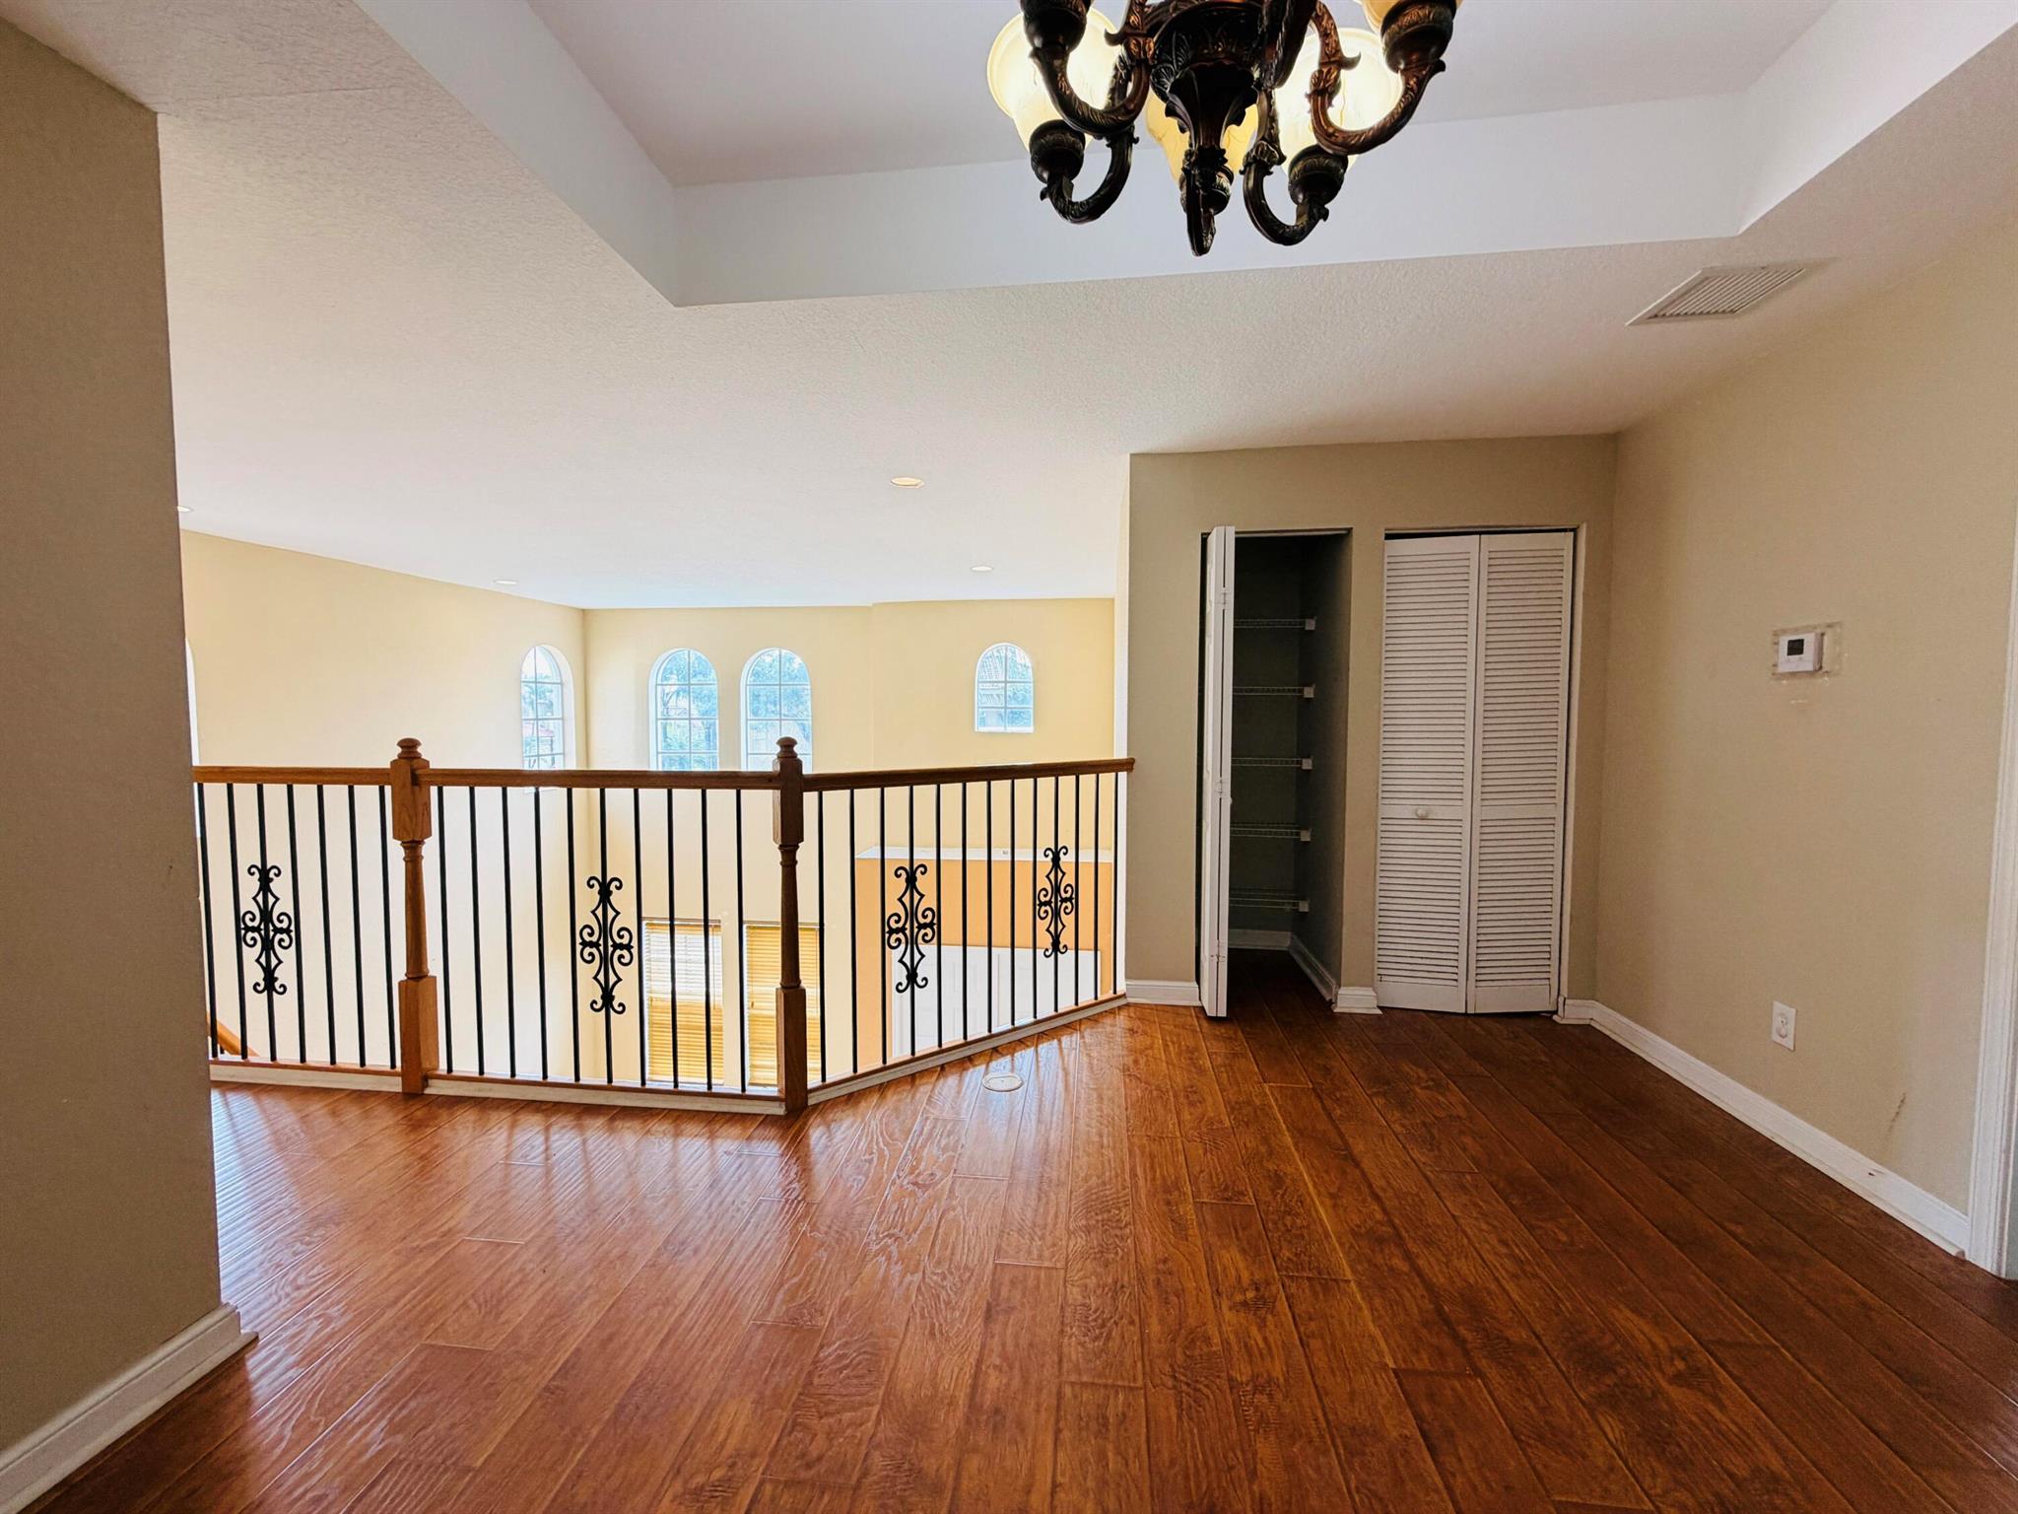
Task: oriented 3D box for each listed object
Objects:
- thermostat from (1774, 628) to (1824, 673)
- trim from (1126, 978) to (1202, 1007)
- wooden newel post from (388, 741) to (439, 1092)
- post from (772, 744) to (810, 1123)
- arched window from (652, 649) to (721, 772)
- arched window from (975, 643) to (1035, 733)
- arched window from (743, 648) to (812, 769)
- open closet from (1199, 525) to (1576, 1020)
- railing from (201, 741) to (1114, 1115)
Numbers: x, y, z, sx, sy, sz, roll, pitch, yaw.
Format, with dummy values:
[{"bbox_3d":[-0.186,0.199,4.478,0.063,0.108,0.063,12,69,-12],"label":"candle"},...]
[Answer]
[{"bbox_3d":[2.336,-0.303,2.411,0.028,0.112,0.128,0,3,7],"label":"thermostat"},{"bbox_3d":[0.690,1.055,3.650,0.329,0.107,0.022,0,3,7],"label":"trim"},{"bbox_3d":[-2.025,0.539,2.784,0.077,1.217,0.077,0,3,7],"label":"wooden newel post"},{"bbox_3d":[-0.708,0.548,2.642,0.077,1.217,0.077,-2,4,-36],"label":"post"},{"bbox_3d":[-3.453,-0.411,8.784,0.787,1.484,0.130,0,3,7],"label":"arched window"},{"bbox_3d":[-0.033,-0.685,8.145,0.584,0.880,0.120,0,3,7],"label":"arched window"},{"bbox_3d":[-2.436,-0.403,8.654,0.772,1.483,0.130,0,3,7],"label":"arched window"},{"bbox_3d":[1.620,0.062,3.823,1.503,2.072,0.890,0,3,7],"label":"open closet"},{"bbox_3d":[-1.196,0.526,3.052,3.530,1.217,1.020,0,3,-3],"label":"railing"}]

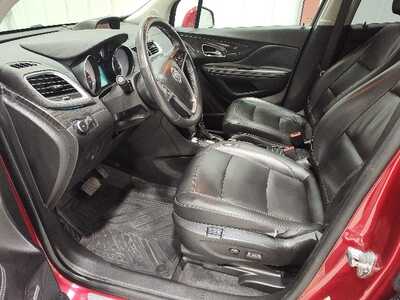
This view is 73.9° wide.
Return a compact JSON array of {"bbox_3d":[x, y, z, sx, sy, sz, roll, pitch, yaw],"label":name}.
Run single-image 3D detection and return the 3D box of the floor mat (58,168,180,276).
[{"bbox_3d":[-0.316,0.251,1.169,0.620,0.070,0.490,14,28,13],"label":"floor mat"}]

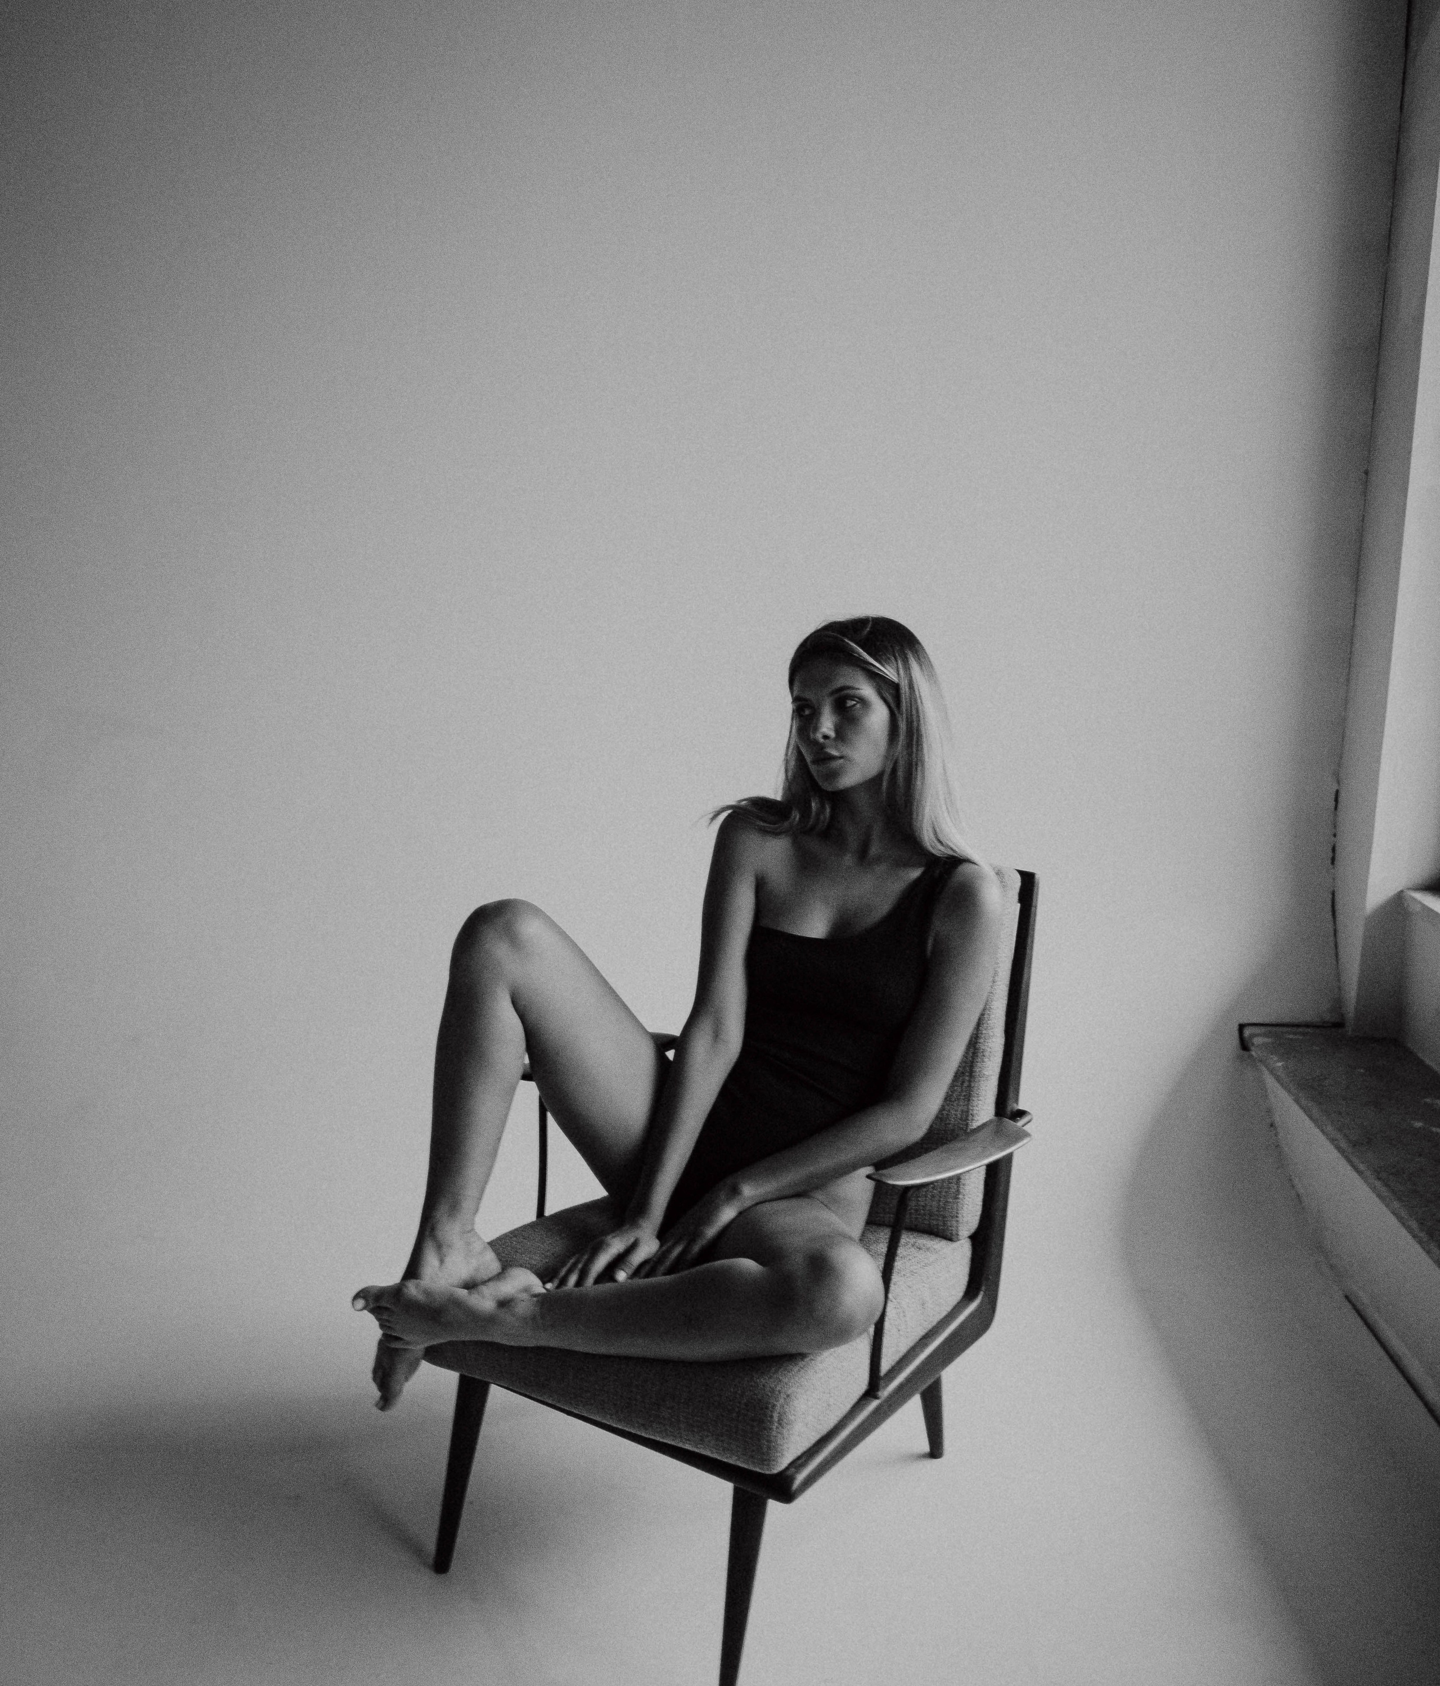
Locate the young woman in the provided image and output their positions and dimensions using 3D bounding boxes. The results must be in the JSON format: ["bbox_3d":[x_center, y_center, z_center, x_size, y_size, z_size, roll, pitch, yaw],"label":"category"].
[{"bbox_3d":[-0.044,0.223,1.994,0.600,0.995,0.640,9,17,33],"label":"young woman"}]

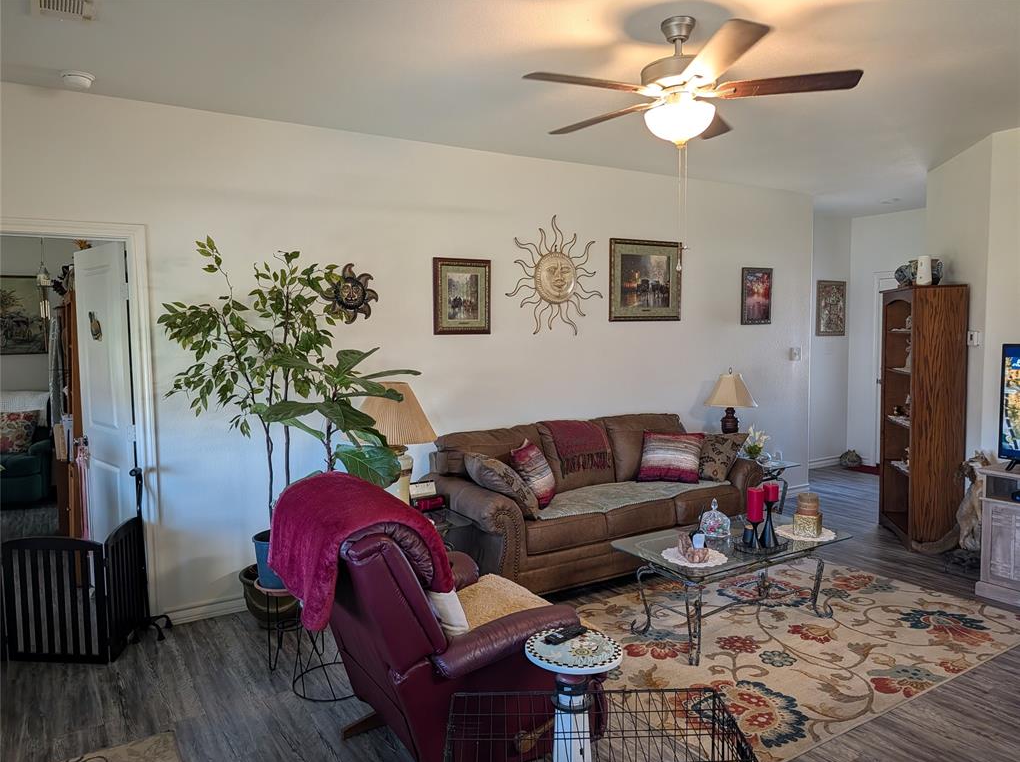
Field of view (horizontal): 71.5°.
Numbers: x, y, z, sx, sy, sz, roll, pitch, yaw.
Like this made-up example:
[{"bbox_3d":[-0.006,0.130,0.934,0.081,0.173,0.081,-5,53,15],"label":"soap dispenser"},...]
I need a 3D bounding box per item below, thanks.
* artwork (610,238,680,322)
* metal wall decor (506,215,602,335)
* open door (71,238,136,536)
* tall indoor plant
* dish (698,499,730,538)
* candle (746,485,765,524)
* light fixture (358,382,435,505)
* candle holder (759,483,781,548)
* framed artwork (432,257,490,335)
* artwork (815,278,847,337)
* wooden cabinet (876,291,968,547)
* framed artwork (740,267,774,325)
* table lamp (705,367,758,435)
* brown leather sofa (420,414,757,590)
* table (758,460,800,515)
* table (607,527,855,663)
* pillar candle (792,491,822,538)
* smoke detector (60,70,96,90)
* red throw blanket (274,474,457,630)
[{"bbox_3d":[1.050,-0.767,5.447,0.745,0.615,0.035,-3,4,-32],"label":"artwork"},{"bbox_3d":[0.335,-0.737,4.987,0.820,0.830,0.050,-3,4,-32],"label":"metal wall decor"},{"bbox_3d":[-2.270,0.280,4.002,0.730,2.030,0.040,3,5,41],"label":"open door"},{"bbox_3d":[-1.107,0.311,3.524,1.100,2.000,0.900,-3,5,-32],"label":"tall indoor plant"},{"bbox_3d":[1.094,0.721,3.758,0.160,0.195,0.160,-1,4,0],"label":"dish"},{"bbox_3d":[1.235,0.627,3.587,0.080,0.177,0.080,-3,5,-32],"label":"candle"},{"bbox_3d":[-0.653,0.371,3.850,0.480,0.740,0.480,-3,5,-32],"label":"light fixture"},{"bbox_3d":[1.327,0.676,3.603,0.098,0.318,0.098,-3,5,-32],"label":"candle holder"},{"bbox_3d":[-0.304,-0.547,4.612,0.425,0.492,0.030,-3,4,-32],"label":"framed artwork"},{"bbox_3d":[3.537,-0.792,7.753,0.520,0.600,0.030,-3,5,-32],"label":"artwork"},{"bbox_3d":[2.979,0.247,5.124,0.320,1.800,0.690,0,4,13],"label":"wooden cabinet"},{"bbox_3d":[2.140,-0.731,6.131,0.390,0.483,0.030,-3,4,-32],"label":"framed artwork"},{"bbox_3d":[1.706,0.254,5.465,0.380,0.700,0.380,-3,4,-32],"label":"table lamp"},{"bbox_3d":[0.596,0.752,4.668,2.170,0.925,0.930,-3,4,-30],"label":"brown leather sofa"},{"bbox_3d":[1.736,0.884,5.319,0.600,0.540,0.620,-3,5,-32],"label":"table"},{"bbox_3d":[1.158,1.049,3.673,1.160,0.450,0.665,-3,4,-32],"label":"table"},{"bbox_3d":[1.583,0.706,3.751,0.120,0.213,0.120,1,4,27],"label":"pillar candle"},{"bbox_3d":[-1.964,-1.369,3.225,0.135,0.050,0.135,-3,4,-32],"label":"smoke detector"},{"bbox_3d":[-0.520,0.561,2.406,0.510,0.460,0.620,-3,5,-32],"label":"red throw blanket"}]

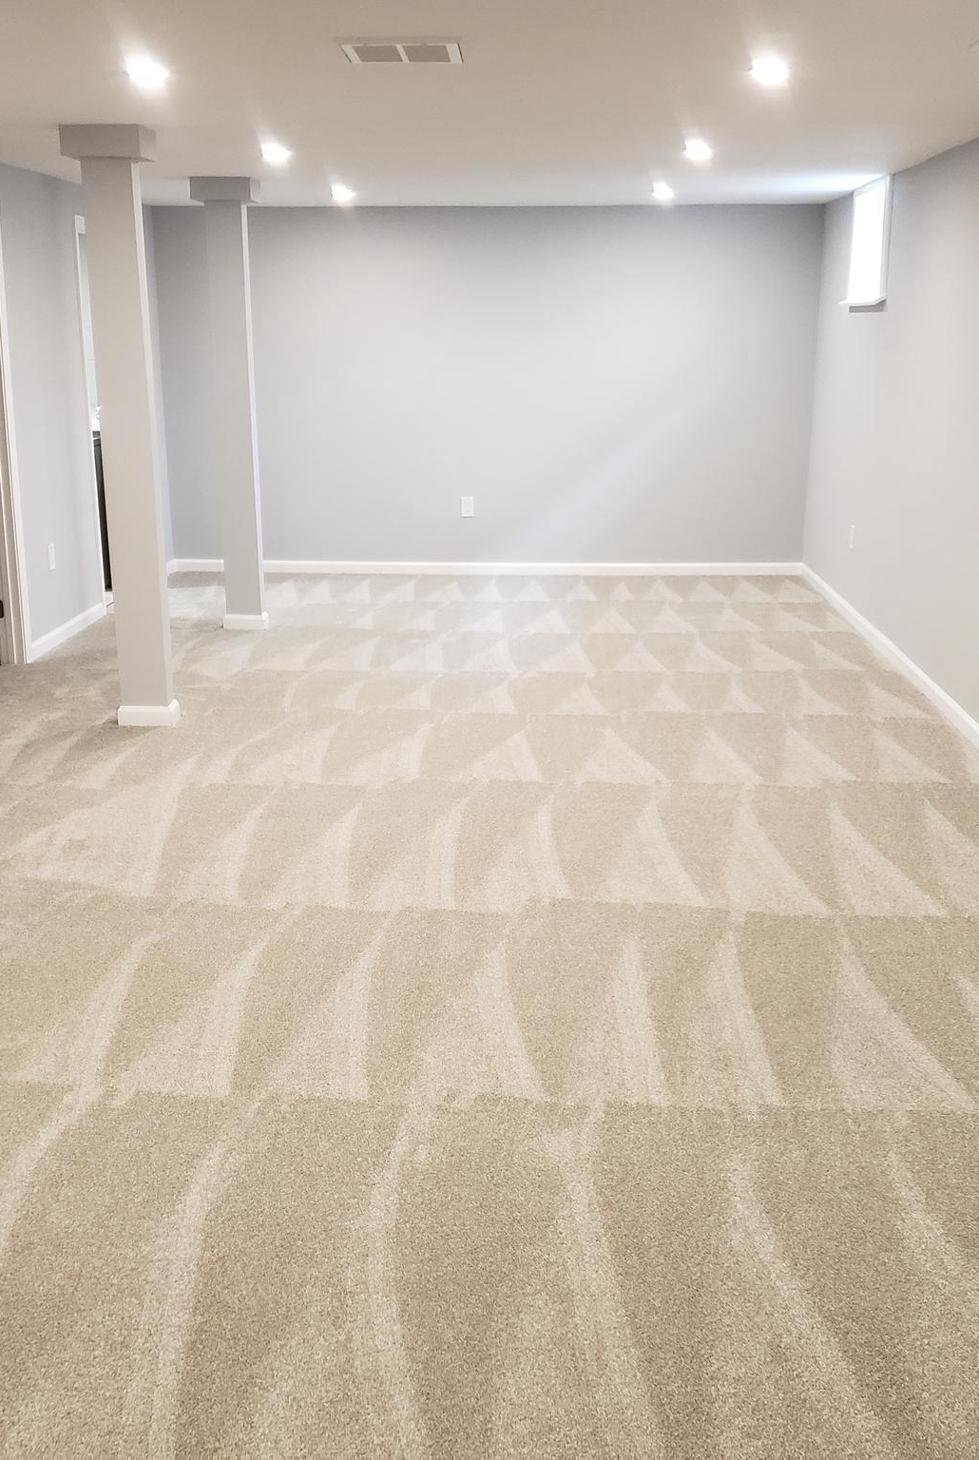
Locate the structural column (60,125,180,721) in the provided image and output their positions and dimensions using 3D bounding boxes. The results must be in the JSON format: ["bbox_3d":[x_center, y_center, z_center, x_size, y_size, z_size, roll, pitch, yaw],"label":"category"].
[{"bbox_3d":[-1.436,-1.129,5.694,0.300,2.272,0.200,1,15,2],"label":"structural column"}]

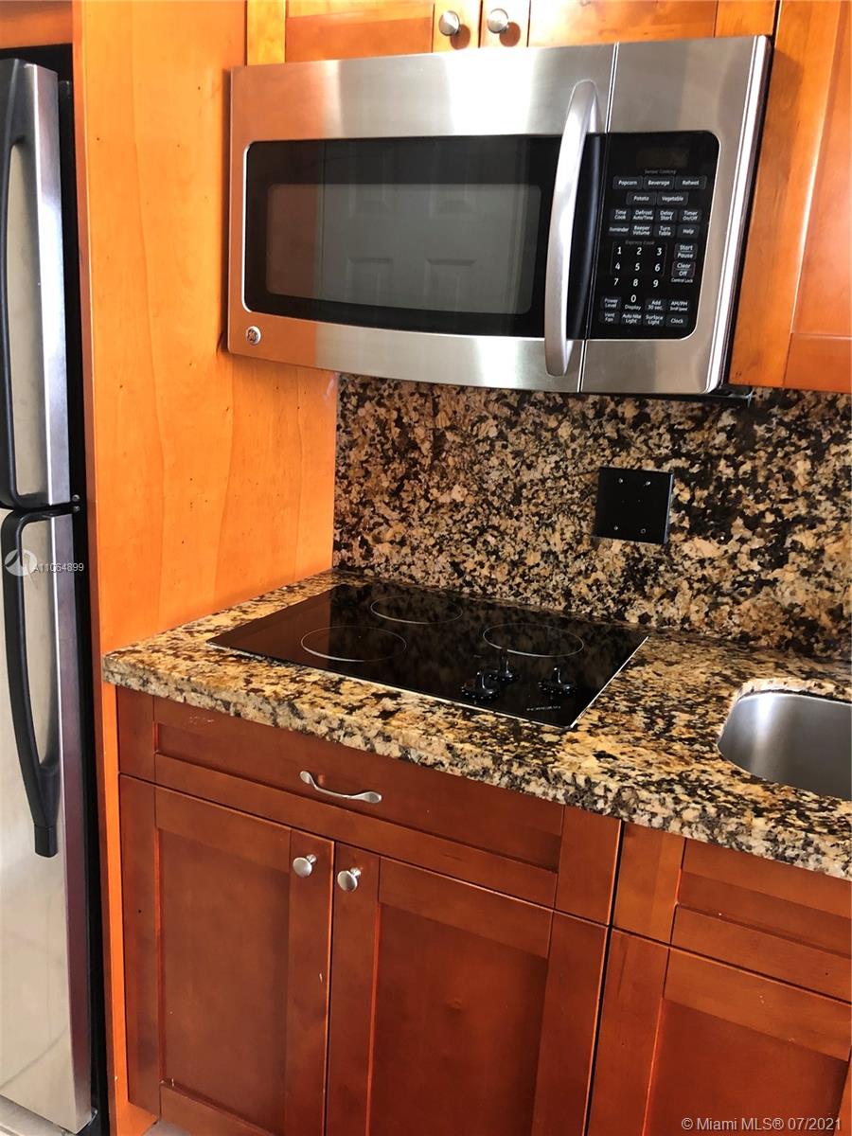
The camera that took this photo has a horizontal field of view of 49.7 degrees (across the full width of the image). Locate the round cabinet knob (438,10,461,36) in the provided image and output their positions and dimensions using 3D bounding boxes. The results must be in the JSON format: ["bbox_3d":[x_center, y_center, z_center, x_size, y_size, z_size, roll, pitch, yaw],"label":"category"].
[{"bbox_3d":[0.036,-0.745,1.263,0.032,0.032,0.029,9,15,24],"label":"round cabinet knob"}]

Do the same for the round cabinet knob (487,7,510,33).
[{"bbox_3d":[0.101,-0.733,1.234,0.032,0.032,0.029,9,15,24],"label":"round cabinet knob"}]

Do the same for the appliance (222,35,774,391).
[{"bbox_3d":[0.110,-0.509,1.413,0.758,0.418,0.420,9,15,24],"label":"appliance"}]

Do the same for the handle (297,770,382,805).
[{"bbox_3d":[-0.119,0.295,1.230,0.127,0.018,0.027,9,15,24],"label":"handle"}]

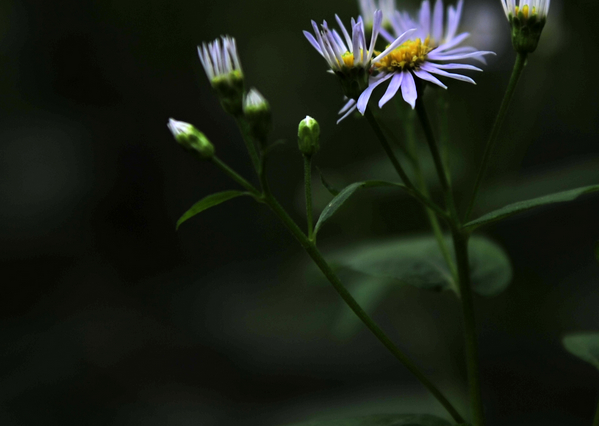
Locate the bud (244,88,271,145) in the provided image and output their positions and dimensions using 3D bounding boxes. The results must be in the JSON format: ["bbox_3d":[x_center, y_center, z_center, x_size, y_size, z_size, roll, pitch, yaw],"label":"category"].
[{"bbox_3d":[-0.011,-0.024,0.300,0.007,0.015,0.007,-8,3,0],"label":"bud"}]

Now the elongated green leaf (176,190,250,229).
[{"bbox_3d":[-0.021,-0.001,0.290,0.019,0.004,0.005,-31,30,-4],"label":"elongated green leaf"}]

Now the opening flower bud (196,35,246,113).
[{"bbox_3d":[-0.019,-0.034,0.298,0.011,0.019,0.011,-15,3,0],"label":"opening flower bud"}]

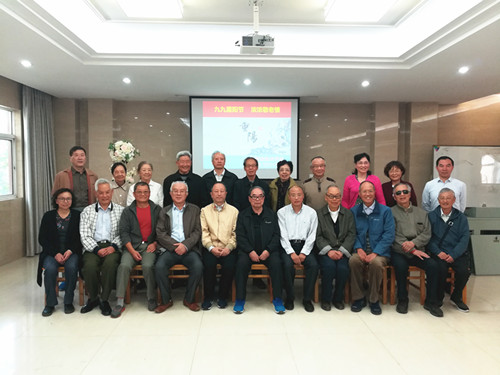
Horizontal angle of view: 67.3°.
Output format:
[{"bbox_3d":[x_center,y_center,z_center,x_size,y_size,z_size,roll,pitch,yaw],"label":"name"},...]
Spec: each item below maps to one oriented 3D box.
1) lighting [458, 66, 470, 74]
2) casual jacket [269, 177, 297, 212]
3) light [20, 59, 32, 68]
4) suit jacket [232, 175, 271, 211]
[{"bbox_3d":[2.832,-1.555,4.957,0.140,0.050,0.140,0,2,0],"label":"lighting"},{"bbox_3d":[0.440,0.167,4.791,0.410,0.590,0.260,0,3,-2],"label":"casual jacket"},{"bbox_3d":[-2.843,-1.587,4.777,0.140,0.050,0.140,0,2,0],"label":"light"},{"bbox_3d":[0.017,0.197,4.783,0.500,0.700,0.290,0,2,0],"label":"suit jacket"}]

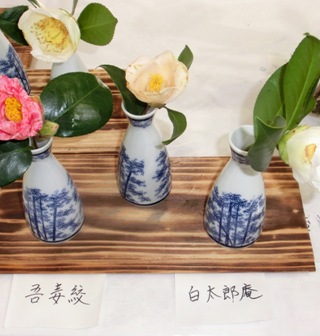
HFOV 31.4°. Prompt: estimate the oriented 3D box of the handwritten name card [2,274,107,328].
[{"bbox_3d":[-0.102,0.130,0.561,0.093,0.002,0.056,2,53,2],"label":"handwritten name card"}]

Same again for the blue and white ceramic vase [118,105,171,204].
[{"bbox_3d":[-0.017,-0.018,0.580,0.058,0.132,0.058,0,53,0],"label":"blue and white ceramic vase"}]

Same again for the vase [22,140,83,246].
[{"bbox_3d":[-0.109,0.016,0.551,0.059,0.138,0.059,0,53,0],"label":"vase"}]

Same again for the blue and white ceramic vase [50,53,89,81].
[{"bbox_3d":[-0.099,-0.096,0.635,0.059,0.137,0.059,0,53,0],"label":"blue and white ceramic vase"}]

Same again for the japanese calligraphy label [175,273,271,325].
[{"bbox_3d":[0.061,0.128,0.562,0.091,0.002,0.053,0,53,1],"label":"japanese calligraphy label"}]

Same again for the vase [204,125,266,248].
[{"bbox_3d":[0.077,0.018,0.546,0.061,0.141,0.061,0,53,0],"label":"vase"}]

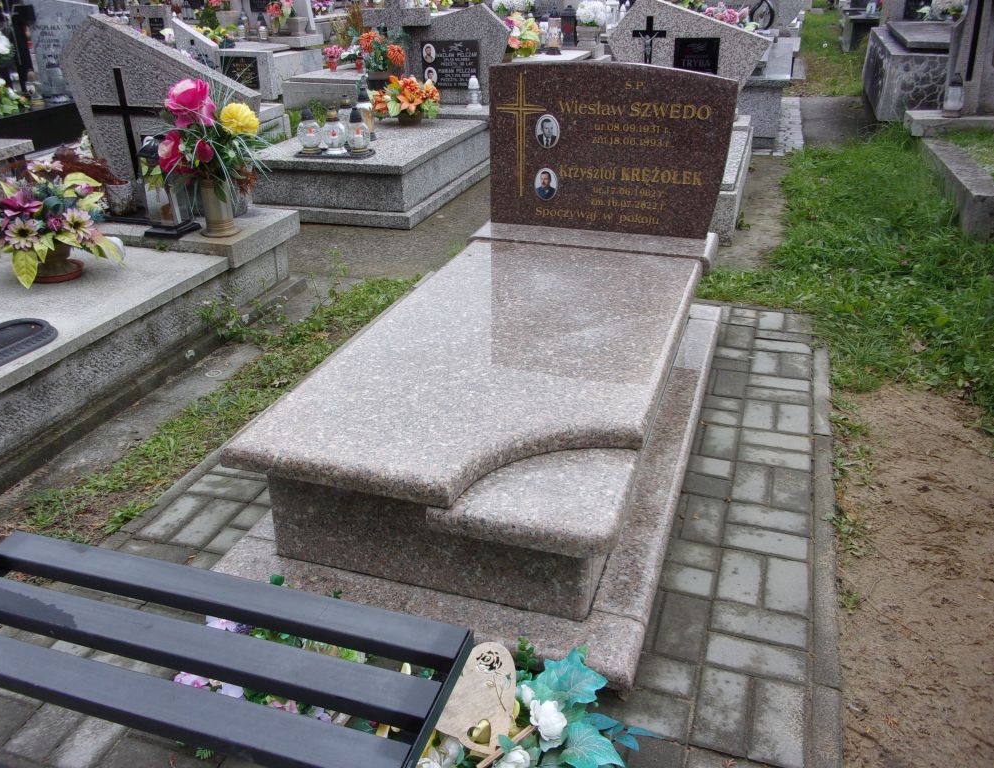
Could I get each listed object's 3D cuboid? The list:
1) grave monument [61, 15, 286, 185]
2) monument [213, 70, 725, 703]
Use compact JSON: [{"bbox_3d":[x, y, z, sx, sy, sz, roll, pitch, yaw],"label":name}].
[{"bbox_3d":[-1.401,-1.155,3.571,0.915,0.810,0.110,8,28,17],"label":"grave monument"},{"bbox_3d":[0.111,-0.297,2.339,0.945,0.985,1.880,8,28,17],"label":"monument"}]

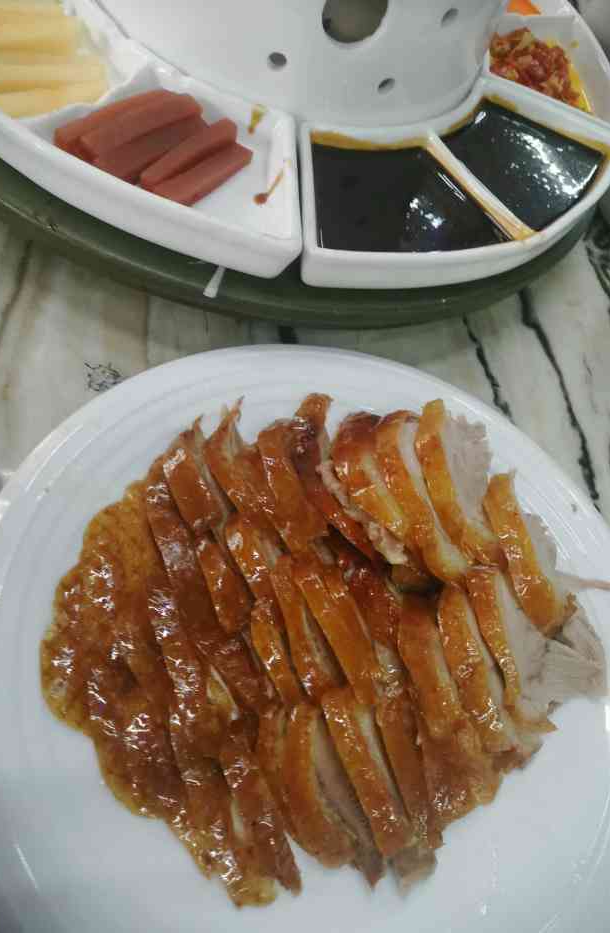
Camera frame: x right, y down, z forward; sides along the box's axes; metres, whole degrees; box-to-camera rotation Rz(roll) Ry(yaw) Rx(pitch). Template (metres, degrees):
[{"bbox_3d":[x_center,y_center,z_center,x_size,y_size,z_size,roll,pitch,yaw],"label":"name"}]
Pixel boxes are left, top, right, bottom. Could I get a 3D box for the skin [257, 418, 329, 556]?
[{"bbox_3d":[-0.006,0.010,0.338,0.019,0.013,0.062,-3,61,-20],"label":"skin"}]

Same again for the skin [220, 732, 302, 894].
[{"bbox_3d":[-0.017,0.125,0.264,0.017,0.013,0.049,-11,63,-23],"label":"skin"}]

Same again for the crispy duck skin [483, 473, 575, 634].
[{"bbox_3d":[0.109,0.042,0.358,0.022,0.013,0.078,1,59,-17],"label":"crispy duck skin"}]

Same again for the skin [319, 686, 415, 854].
[{"bbox_3d":[0.022,0.116,0.279,0.017,0.013,0.058,-9,63,-23],"label":"skin"}]

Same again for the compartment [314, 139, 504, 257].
[{"bbox_3d":[0.043,-0.141,0.395,0.119,0.023,0.090,-10,63,-23],"label":"compartment"}]

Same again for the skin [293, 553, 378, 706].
[{"bbox_3d":[0.012,0.068,0.303,0.017,0.013,0.060,-8,62,-22],"label":"skin"}]

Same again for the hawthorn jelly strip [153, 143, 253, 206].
[{"bbox_3d":[-0.051,-0.149,0.371,0.012,0.012,0.061,39,56,8],"label":"hawthorn jelly strip"}]

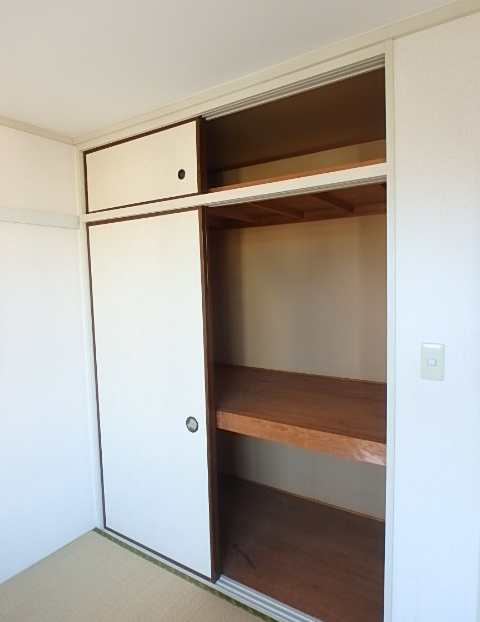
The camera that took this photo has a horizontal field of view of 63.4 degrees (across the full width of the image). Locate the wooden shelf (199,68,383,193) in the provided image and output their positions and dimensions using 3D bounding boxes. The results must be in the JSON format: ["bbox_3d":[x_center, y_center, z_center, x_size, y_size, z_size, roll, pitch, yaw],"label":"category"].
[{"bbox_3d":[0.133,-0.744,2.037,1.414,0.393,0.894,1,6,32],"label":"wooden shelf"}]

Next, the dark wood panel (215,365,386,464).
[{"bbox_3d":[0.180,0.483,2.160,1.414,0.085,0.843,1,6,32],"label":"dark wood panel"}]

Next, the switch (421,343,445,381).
[{"bbox_3d":[0.629,0.169,1.268,0.070,0.120,0.012,1,6,32],"label":"switch"}]

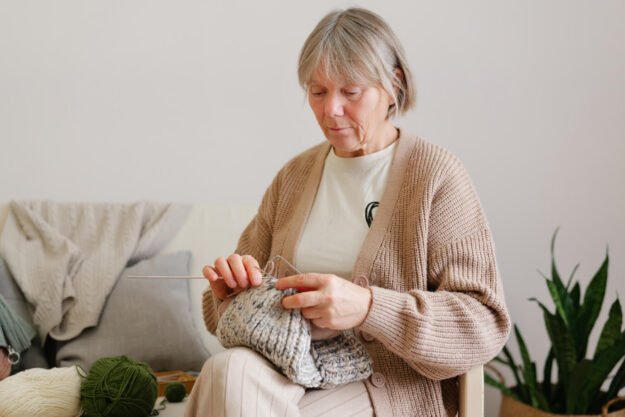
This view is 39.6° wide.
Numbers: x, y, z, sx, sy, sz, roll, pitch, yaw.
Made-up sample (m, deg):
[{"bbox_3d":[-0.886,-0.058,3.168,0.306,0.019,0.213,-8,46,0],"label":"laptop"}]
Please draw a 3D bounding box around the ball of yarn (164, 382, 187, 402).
[{"bbox_3d":[-0.288,0.388,1.830,0.046,0.044,0.046,0,2,0],"label":"ball of yarn"}]

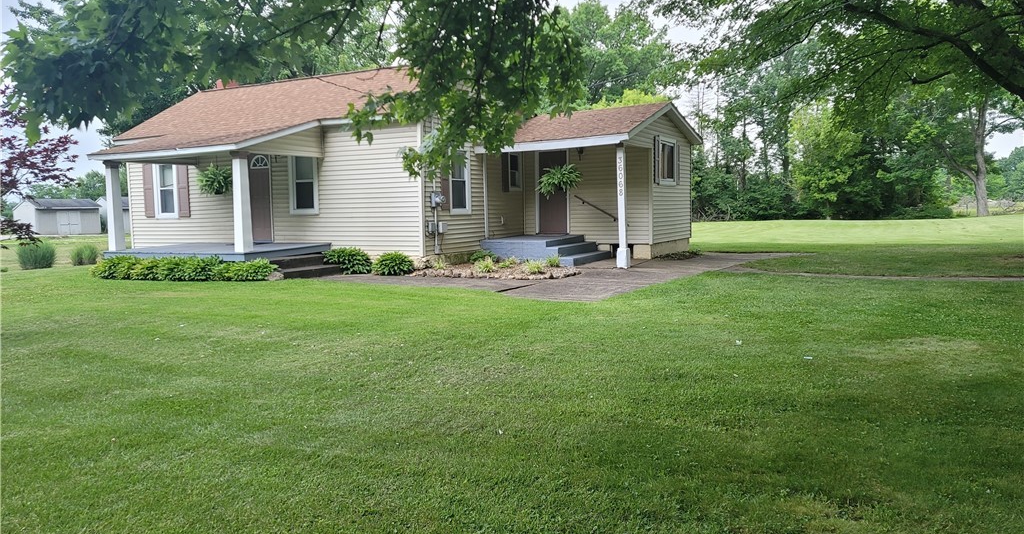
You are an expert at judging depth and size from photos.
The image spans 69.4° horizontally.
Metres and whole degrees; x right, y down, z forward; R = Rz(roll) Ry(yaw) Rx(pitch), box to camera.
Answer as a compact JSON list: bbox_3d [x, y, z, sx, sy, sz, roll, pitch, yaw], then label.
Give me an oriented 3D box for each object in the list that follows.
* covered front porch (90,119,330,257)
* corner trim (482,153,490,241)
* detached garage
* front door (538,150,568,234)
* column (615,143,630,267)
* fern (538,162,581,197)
[{"bbox_3d":[-6.478,-1.622,15.948,4.370,2.930,2.570,1,5,27],"label":"covered front porch"},{"bbox_3d":[-0.592,-1.674,17.379,0.100,2.020,0.090,1,5,27],"label":"corner trim"},{"bbox_3d":[-35.412,-3.919,57.639,3.100,2.800,5.000,1,5,29],"label":"detached garage"},{"bbox_3d":[1.038,-1.855,18.436,0.810,2.050,0.070,1,5,27],"label":"front door"},{"bbox_3d":[2.353,-1.276,15.697,0.220,2.615,0.220,1,5,27],"label":"column"},{"bbox_3d":[1.069,-1.947,16.647,0.930,0.760,0.930,-1,5,0],"label":"fern"}]

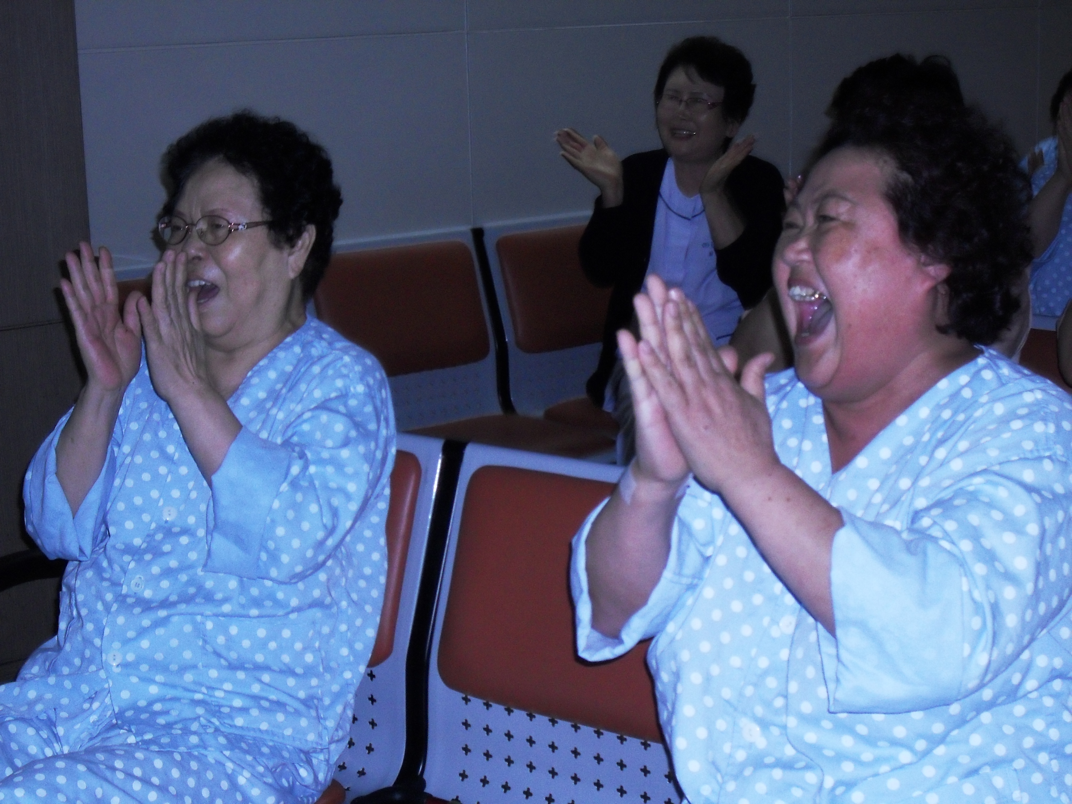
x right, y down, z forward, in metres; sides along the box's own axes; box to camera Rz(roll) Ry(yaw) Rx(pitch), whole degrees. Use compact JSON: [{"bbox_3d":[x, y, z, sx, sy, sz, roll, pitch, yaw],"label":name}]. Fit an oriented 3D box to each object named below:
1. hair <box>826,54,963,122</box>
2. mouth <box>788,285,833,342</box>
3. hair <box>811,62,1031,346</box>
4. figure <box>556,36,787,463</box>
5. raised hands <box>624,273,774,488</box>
[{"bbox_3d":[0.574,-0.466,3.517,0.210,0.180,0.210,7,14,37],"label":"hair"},{"bbox_3d":[0.230,-0.075,1.840,0.030,0.050,0.048,-10,13,-35],"label":"mouth"},{"bbox_3d":[0.339,-0.164,1.930,0.200,0.225,0.190,-10,14,-37],"label":"hair"},{"bbox_3d":[0.299,-0.098,4.252,0.480,1.170,0.660,1,11,16],"label":"figure"},{"bbox_3d":[0.129,-0.014,1.700,0.090,0.170,0.115,8,14,40],"label":"raised hands"}]

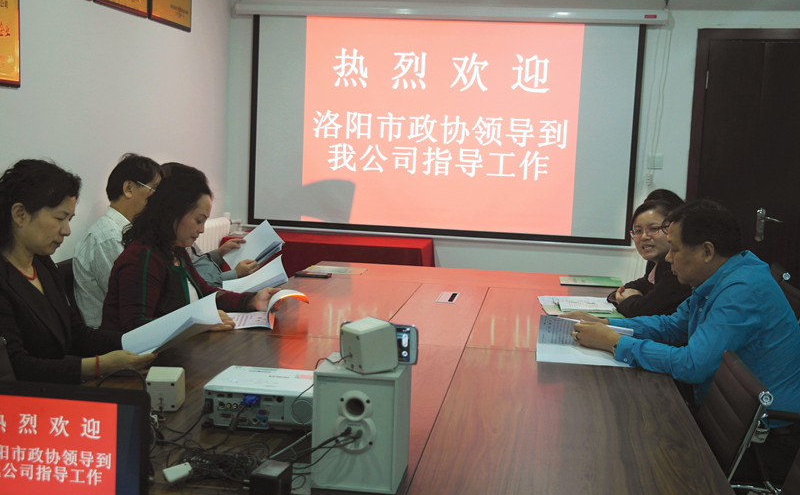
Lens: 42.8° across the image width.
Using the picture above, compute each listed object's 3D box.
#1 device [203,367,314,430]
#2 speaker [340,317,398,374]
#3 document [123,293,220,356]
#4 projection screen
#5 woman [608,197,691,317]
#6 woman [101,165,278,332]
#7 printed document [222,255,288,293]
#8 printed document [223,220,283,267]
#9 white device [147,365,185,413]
[{"bbox_3d":[-0.250,0.341,2.294,0.315,0.087,0.230,3,6,6],"label":"device"},{"bbox_3d":[-0.057,0.176,1.886,0.078,0.083,0.079,-3,8,-40],"label":"speaker"},{"bbox_3d":[-0.606,0.205,2.720,0.280,0.040,0.200,-22,24,-31],"label":"document"},{"bbox_3d":[0.229,-0.689,5.939,2.260,1.245,0.040,3,6,8],"label":"projection screen"},{"bbox_3d":[1.126,0.410,4.012,0.680,1.200,0.500,2,6,-8],"label":"woman"},{"bbox_3d":[-0.685,0.374,3.253,0.680,1.280,0.500,4,6,14],"label":"woman"},{"bbox_3d":[-0.545,0.110,3.880,0.275,0.035,0.200,-22,29,-35],"label":"printed document"},{"bbox_3d":[-0.631,-0.013,4.400,0.200,0.035,0.275,25,50,32],"label":"printed document"},{"bbox_3d":[-0.540,0.324,2.354,0.078,0.083,0.075,2,6,-3],"label":"white device"}]

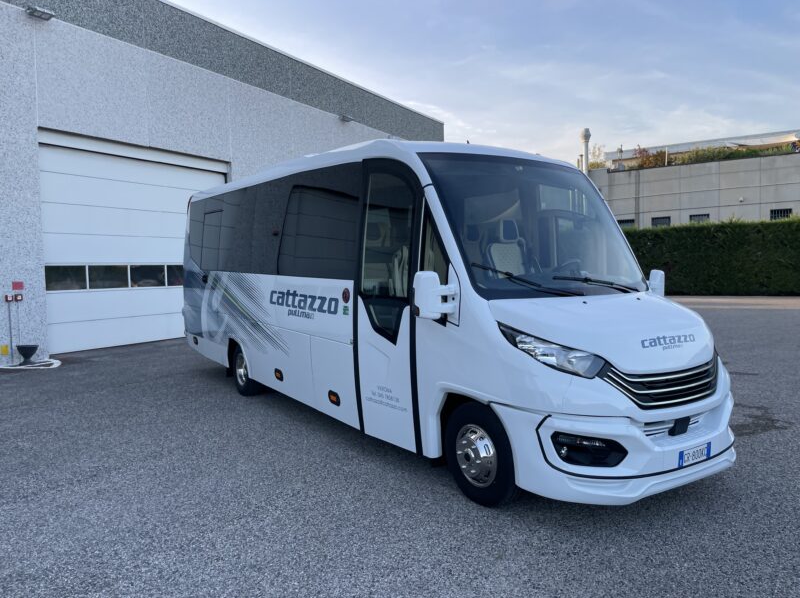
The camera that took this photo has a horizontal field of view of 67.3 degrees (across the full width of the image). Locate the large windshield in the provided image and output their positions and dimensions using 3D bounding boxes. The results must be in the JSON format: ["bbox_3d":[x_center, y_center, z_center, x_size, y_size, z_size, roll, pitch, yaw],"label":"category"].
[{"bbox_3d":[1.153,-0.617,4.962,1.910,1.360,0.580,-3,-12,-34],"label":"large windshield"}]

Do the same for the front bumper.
[{"bbox_3d":[1.734,0.918,4.214,2.090,0.520,0.830,-3,5,-34],"label":"front bumper"}]

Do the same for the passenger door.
[{"bbox_3d":[-0.088,0.020,4.871,0.150,2.320,0.900,-3,5,-34],"label":"passenger door"}]

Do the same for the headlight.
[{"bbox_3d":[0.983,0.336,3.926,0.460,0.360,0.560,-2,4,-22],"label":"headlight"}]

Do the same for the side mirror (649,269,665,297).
[{"bbox_3d":[2.342,-0.149,5.542,0.280,0.330,0.170,-3,5,-34],"label":"side mirror"}]

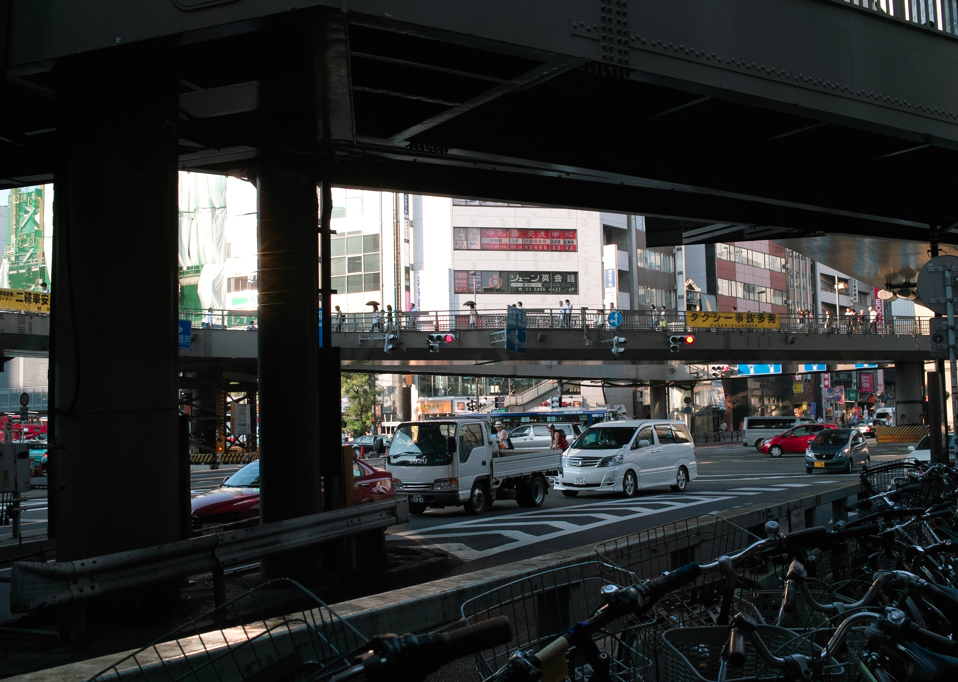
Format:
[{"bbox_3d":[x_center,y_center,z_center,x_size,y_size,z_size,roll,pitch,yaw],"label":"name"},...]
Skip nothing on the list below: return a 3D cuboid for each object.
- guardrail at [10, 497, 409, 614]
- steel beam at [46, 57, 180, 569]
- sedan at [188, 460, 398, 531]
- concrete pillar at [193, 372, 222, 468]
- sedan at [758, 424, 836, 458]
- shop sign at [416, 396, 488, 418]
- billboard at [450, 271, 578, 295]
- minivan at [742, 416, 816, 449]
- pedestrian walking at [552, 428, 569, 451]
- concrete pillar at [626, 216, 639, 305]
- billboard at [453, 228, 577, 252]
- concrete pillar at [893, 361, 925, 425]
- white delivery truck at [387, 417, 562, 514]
[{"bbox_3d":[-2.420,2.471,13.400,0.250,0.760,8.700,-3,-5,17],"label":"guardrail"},{"bbox_3d":[-3.595,-0.053,11.604,1.220,5.500,1.220,-1,-4,0],"label":"steel beam"},{"bbox_3d":[-3.141,2.633,19.157,1.820,1.420,4.600,-4,-5,28],"label":"sedan"},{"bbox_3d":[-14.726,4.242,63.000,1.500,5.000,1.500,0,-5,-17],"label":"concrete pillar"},{"bbox_3d":[15.054,4.658,54.460,3.880,1.525,1.690,-2,-5,8],"label":"sedan"},{"bbox_3d":[-2.170,5.169,92.000,5.600,1.400,0.400,-1,-4,3],"label":"shop sign"},{"bbox_3d":[3.113,-4.793,96.000,10.370,1.870,0.200,0,-4,-14],"label":"billboard"},{"bbox_3d":[17.414,5.360,67.001,4.720,1.990,1.700,-2,-4,5],"label":"minivan"},{"bbox_3d":[2.350,3.413,34.000,0.700,1.700,0.550,-1,-5,-8],"label":"pedestrian walking"},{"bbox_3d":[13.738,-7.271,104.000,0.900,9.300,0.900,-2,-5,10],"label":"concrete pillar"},{"bbox_3d":[3.030,-8.301,96.000,10.370,1.870,0.200,0,-4,-14],"label":"billboard"},{"bbox_3d":[26.957,3.788,73.000,1.700,5.000,1.700,-3,-5,22],"label":"concrete pillar"},{"bbox_3d":[-0.001,2.563,25.352,1.700,2.030,4.700,-4,-5,31],"label":"white delivery truck"}]

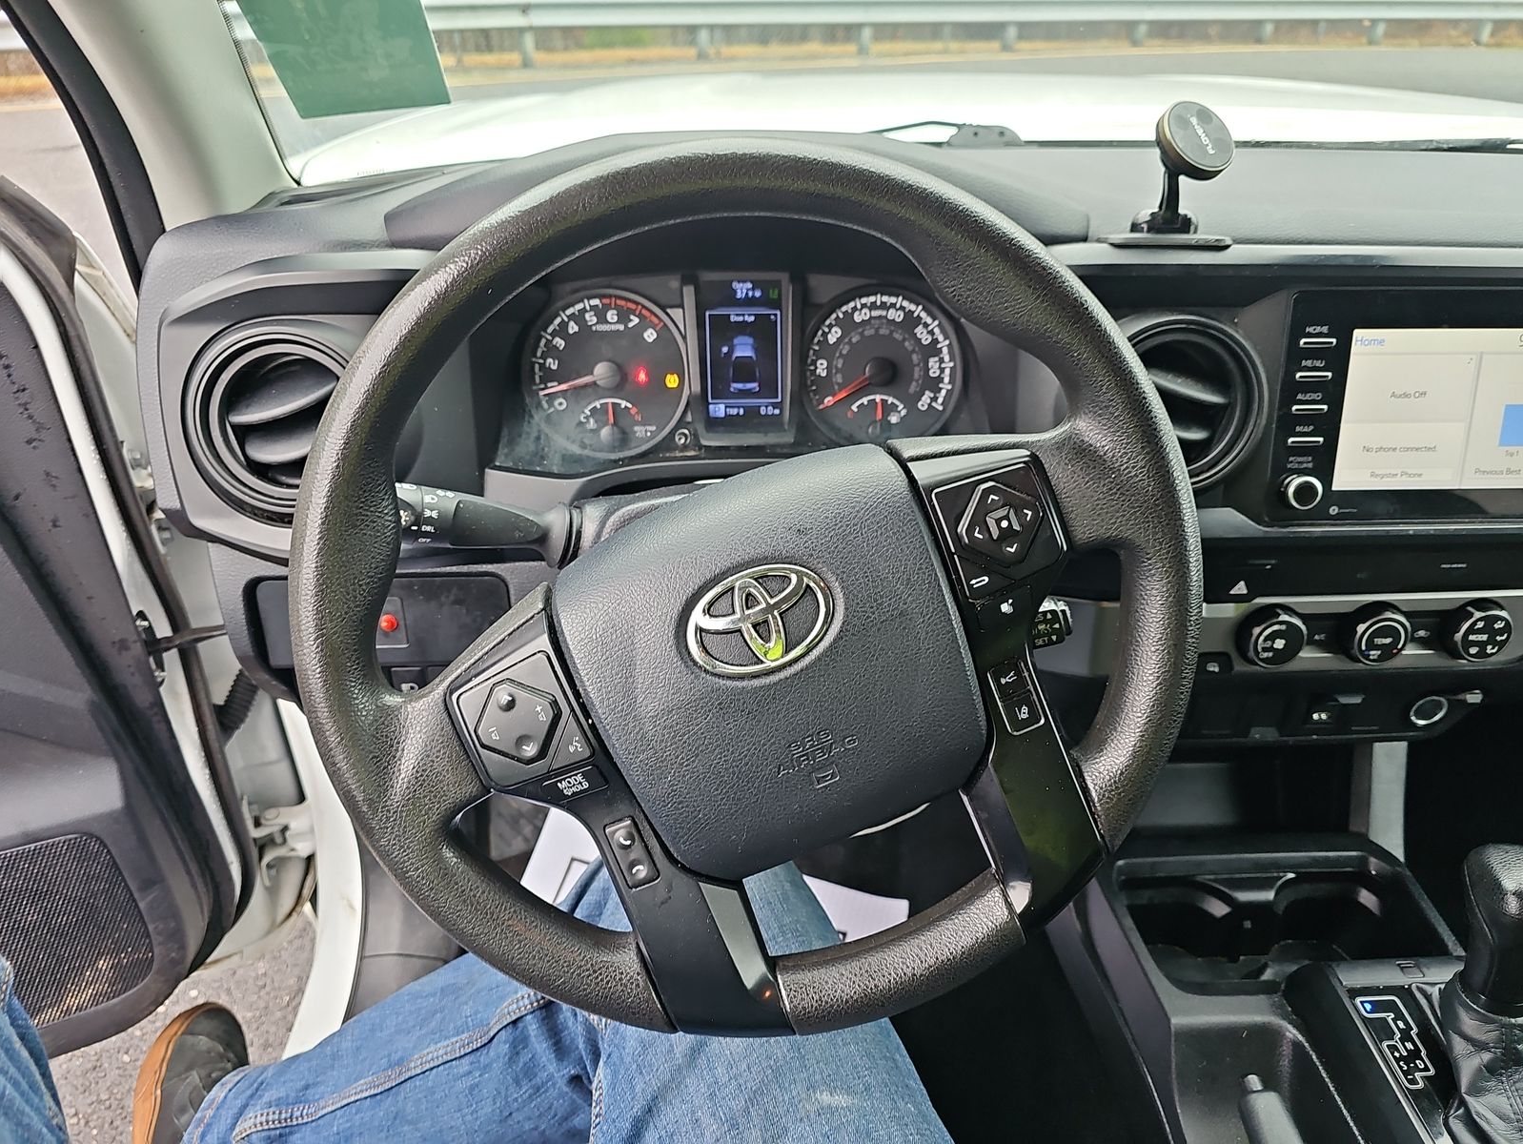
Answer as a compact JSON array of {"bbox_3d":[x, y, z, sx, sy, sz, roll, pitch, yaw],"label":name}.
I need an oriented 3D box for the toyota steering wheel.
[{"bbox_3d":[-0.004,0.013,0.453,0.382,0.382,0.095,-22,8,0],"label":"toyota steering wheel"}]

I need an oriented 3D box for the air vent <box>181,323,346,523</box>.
[{"bbox_3d":[-0.248,-0.081,0.541,0.100,0.100,0.045,-3,13,-7],"label":"air vent"}]

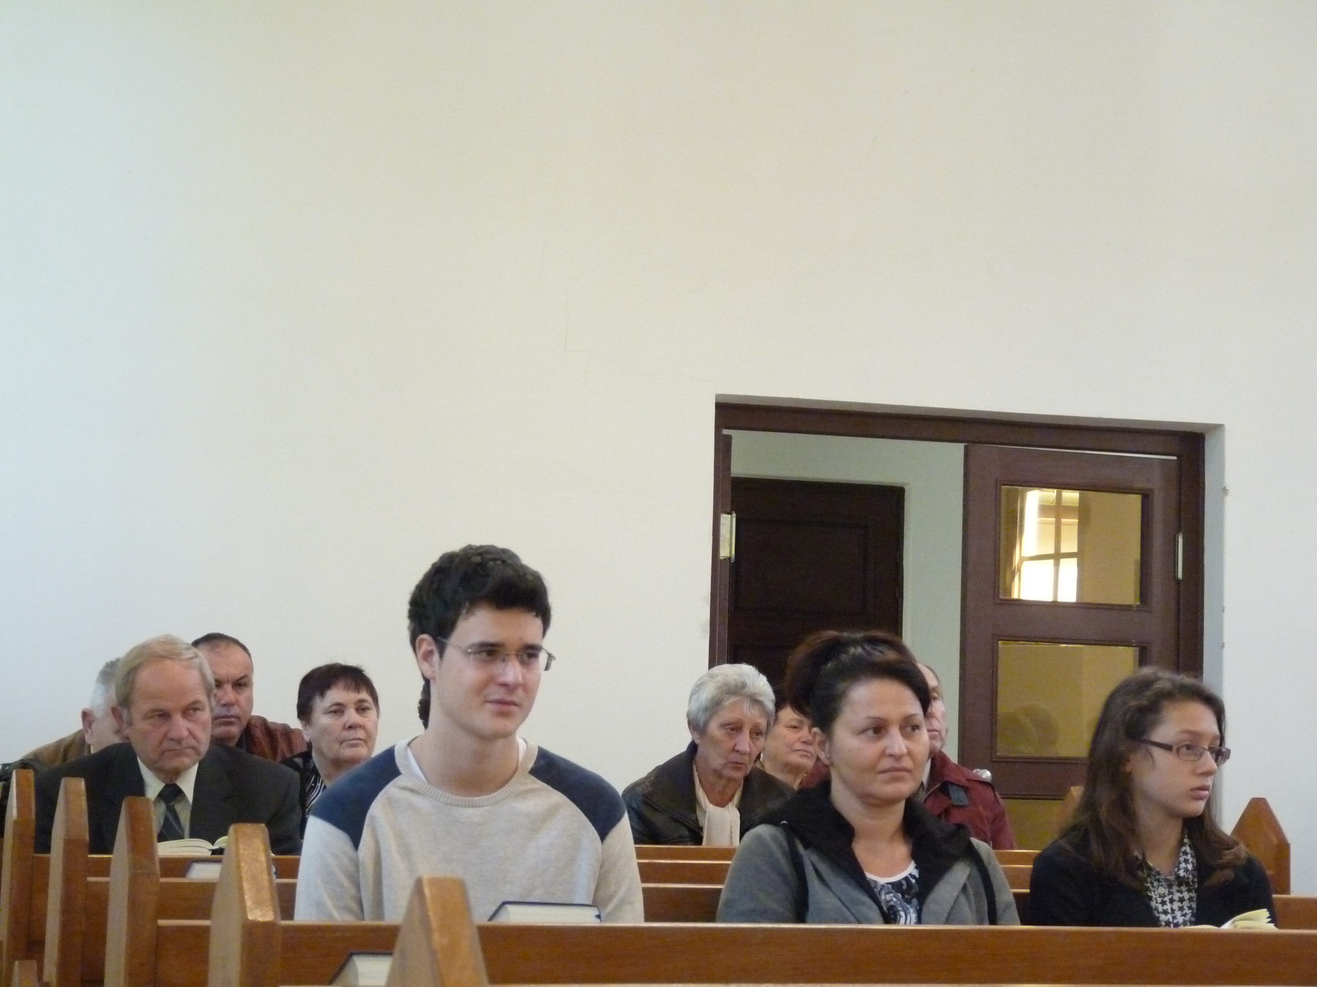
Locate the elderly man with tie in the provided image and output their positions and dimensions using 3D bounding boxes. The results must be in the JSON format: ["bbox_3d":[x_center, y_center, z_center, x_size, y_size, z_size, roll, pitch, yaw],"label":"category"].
[{"bbox_3d":[-0.871,0.880,5.321,0.540,1.257,0.800,3,-5,-15],"label":"elderly man with tie"}]

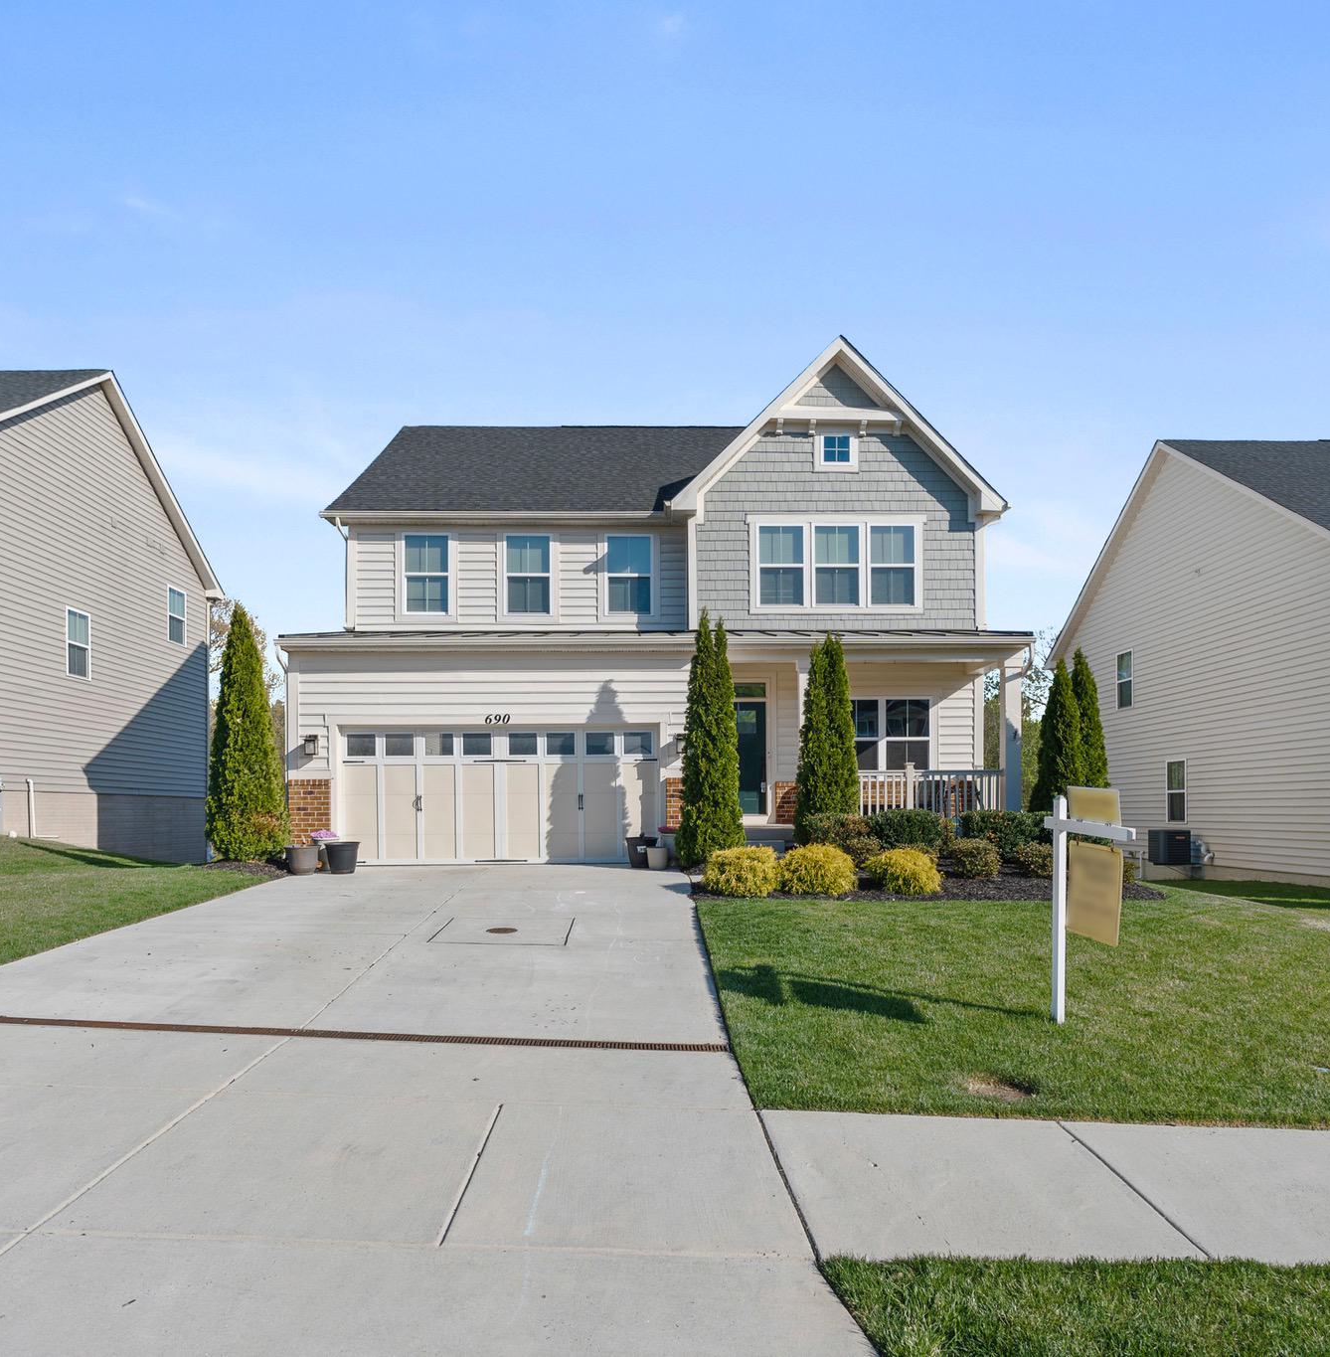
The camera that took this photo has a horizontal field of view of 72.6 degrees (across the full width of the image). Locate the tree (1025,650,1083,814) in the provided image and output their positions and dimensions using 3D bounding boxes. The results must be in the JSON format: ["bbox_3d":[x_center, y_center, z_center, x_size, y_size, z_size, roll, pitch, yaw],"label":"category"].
[{"bbox_3d":[5.980,1.189,13.800,0.920,3.100,0.920,0,-4,-1],"label":"tree"}]

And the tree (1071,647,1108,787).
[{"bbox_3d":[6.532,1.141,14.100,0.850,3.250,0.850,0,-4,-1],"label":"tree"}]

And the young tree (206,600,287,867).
[{"bbox_3d":[-6.057,0.783,13.100,1.080,3.720,1.050,0,-2,0],"label":"young tree"}]

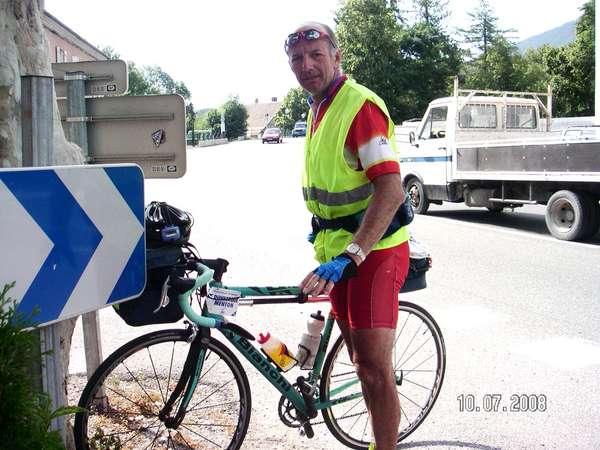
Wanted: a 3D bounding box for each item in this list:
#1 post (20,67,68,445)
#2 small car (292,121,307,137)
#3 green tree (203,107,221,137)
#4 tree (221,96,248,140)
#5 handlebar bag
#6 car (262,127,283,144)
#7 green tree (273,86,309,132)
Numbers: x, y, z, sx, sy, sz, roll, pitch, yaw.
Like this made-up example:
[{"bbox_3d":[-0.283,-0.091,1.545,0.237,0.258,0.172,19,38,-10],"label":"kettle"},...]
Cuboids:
[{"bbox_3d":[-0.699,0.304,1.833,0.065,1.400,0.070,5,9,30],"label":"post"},{"bbox_3d":[0.055,-10.550,73.000,1.680,1.600,4.000,1,8,4],"label":"small car"},{"bbox_3d":[-9.510,-11.149,72.000,2.200,3.100,2.200,1,8,0],"label":"green tree"},{"bbox_3d":[-6.704,-11.104,69.000,2.700,4.500,2.700,1,8,0],"label":"tree"},{"bbox_3d":[-0.562,0.202,2.342,0.190,0.245,0.260,-3,9,-28],"label":"handlebar bag"},{"bbox_3d":[-2.498,-8.165,60.500,1.620,1.410,3.750,1,8,5],"label":"car"},{"bbox_3d":[-0.956,-14.665,84.000,5.200,6.000,5.000,1,8,0],"label":"green tree"}]

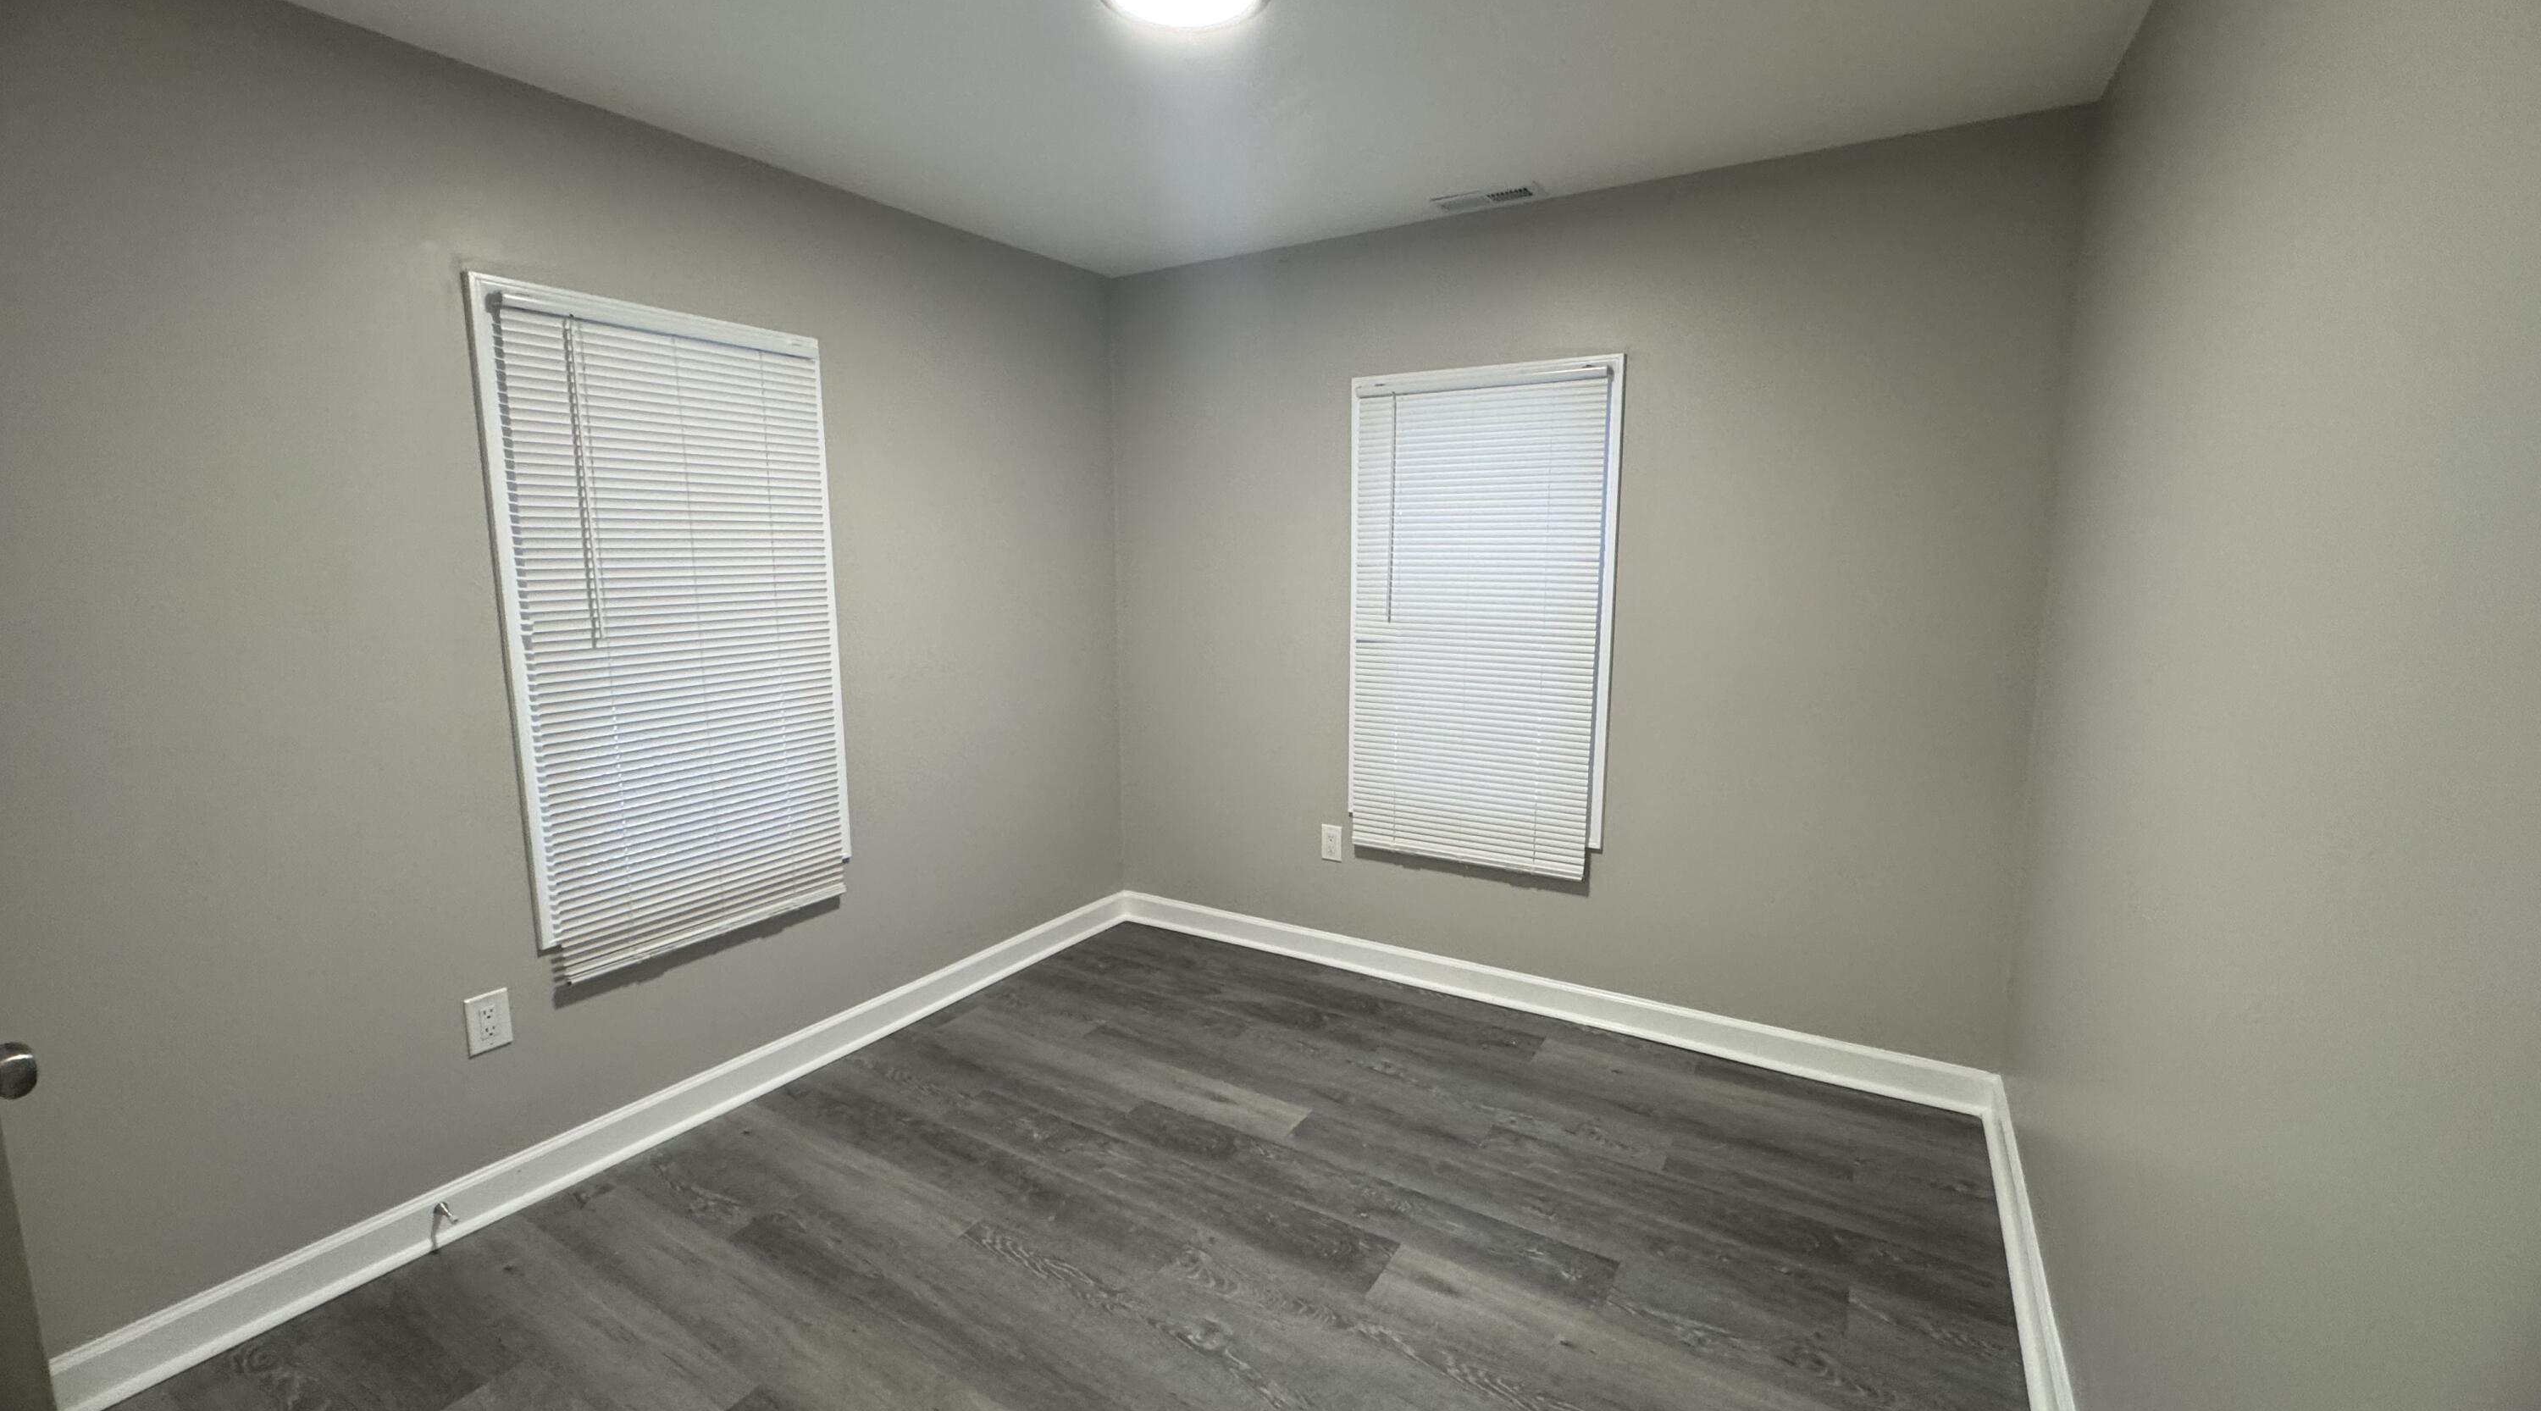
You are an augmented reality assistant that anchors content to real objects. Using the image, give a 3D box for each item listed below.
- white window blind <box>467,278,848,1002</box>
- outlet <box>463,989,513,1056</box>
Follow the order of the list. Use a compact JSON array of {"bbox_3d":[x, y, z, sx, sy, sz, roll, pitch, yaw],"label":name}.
[{"bbox_3d":[-1.416,-0.173,2.542,0.055,1.533,0.800,5,10,31],"label":"white window blind"},{"bbox_3d":[-1.700,0.692,2.237,0.008,0.127,0.079,5,10,31],"label":"outlet"}]

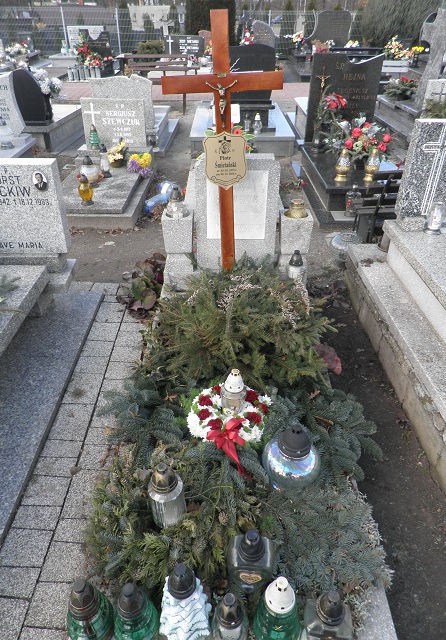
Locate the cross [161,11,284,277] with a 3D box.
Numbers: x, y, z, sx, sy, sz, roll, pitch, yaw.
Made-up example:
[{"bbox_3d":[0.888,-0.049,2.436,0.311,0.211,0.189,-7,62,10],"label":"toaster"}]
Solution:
[{"bbox_3d":[0.013,-0.900,2.600,0.650,1.500,0.075,-2,34,1],"label":"cross"}]

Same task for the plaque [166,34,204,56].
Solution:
[{"bbox_3d":[-1.080,-7.781,12.686,1.130,0.570,0.130,0,35,0],"label":"plaque"}]

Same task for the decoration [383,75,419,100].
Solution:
[{"bbox_3d":[3.000,-3.930,7.500,0.520,0.340,0.420,0,34,0],"label":"decoration"}]

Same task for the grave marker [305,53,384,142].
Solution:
[{"bbox_3d":[1.430,-2.630,5.300,0.810,0.980,0.110,0,34,0],"label":"grave marker"}]

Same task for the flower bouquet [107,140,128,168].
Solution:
[{"bbox_3d":[-1.095,-1.742,4.672,0.210,0.270,0.200,0,35,0],"label":"flower bouquet"}]

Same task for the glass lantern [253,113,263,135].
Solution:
[{"bbox_3d":[0.458,-2.529,5.708,0.115,0.250,0.115,0,35,0],"label":"glass lantern"}]

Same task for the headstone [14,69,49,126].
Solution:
[{"bbox_3d":[-2.930,-3.240,6.460,0.740,0.730,0.120,0,34,0],"label":"headstone"}]

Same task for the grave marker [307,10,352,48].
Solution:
[{"bbox_3d":[3.070,-8.370,12.800,1.220,1.050,0.160,0,34,0],"label":"grave marker"}]

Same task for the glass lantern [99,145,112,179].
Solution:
[{"bbox_3d":[-1.170,-1.587,4.439,0.115,0.320,0.115,0,35,0],"label":"glass lantern"}]

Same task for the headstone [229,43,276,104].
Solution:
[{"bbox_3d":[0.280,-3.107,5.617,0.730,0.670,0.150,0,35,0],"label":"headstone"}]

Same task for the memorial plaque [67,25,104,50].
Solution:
[{"bbox_3d":[-3.790,-7.858,12.448,1.000,0.620,0.120,0,35,0],"label":"memorial plaque"}]

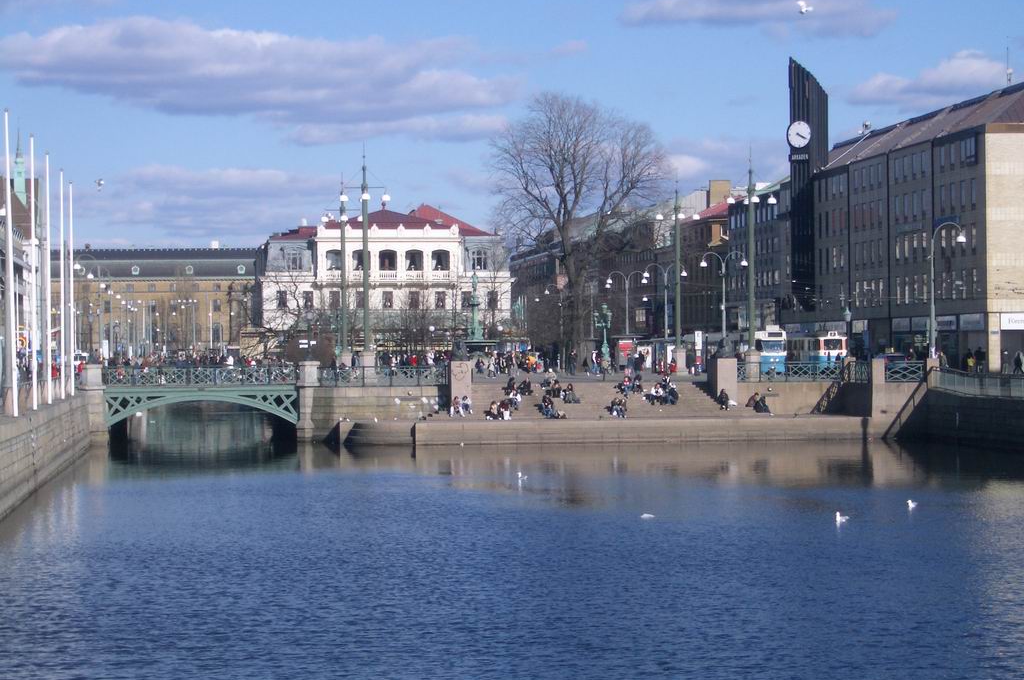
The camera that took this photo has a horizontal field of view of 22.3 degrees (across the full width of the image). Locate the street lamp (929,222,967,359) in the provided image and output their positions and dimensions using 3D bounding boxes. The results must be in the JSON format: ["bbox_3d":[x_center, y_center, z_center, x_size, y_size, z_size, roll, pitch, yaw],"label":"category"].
[{"bbox_3d":[23.254,-2.643,139.000,2.000,7.300,0.500,0,0,-6],"label":"street lamp"}]

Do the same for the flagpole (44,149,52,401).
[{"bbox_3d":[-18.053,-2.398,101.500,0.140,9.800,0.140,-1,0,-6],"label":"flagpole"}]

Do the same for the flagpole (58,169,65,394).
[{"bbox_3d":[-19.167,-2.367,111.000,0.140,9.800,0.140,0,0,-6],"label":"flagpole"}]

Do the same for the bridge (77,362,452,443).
[{"bbox_3d":[-14.024,3.541,147.500,20.100,4.350,16.000,0,0,-6],"label":"bridge"}]

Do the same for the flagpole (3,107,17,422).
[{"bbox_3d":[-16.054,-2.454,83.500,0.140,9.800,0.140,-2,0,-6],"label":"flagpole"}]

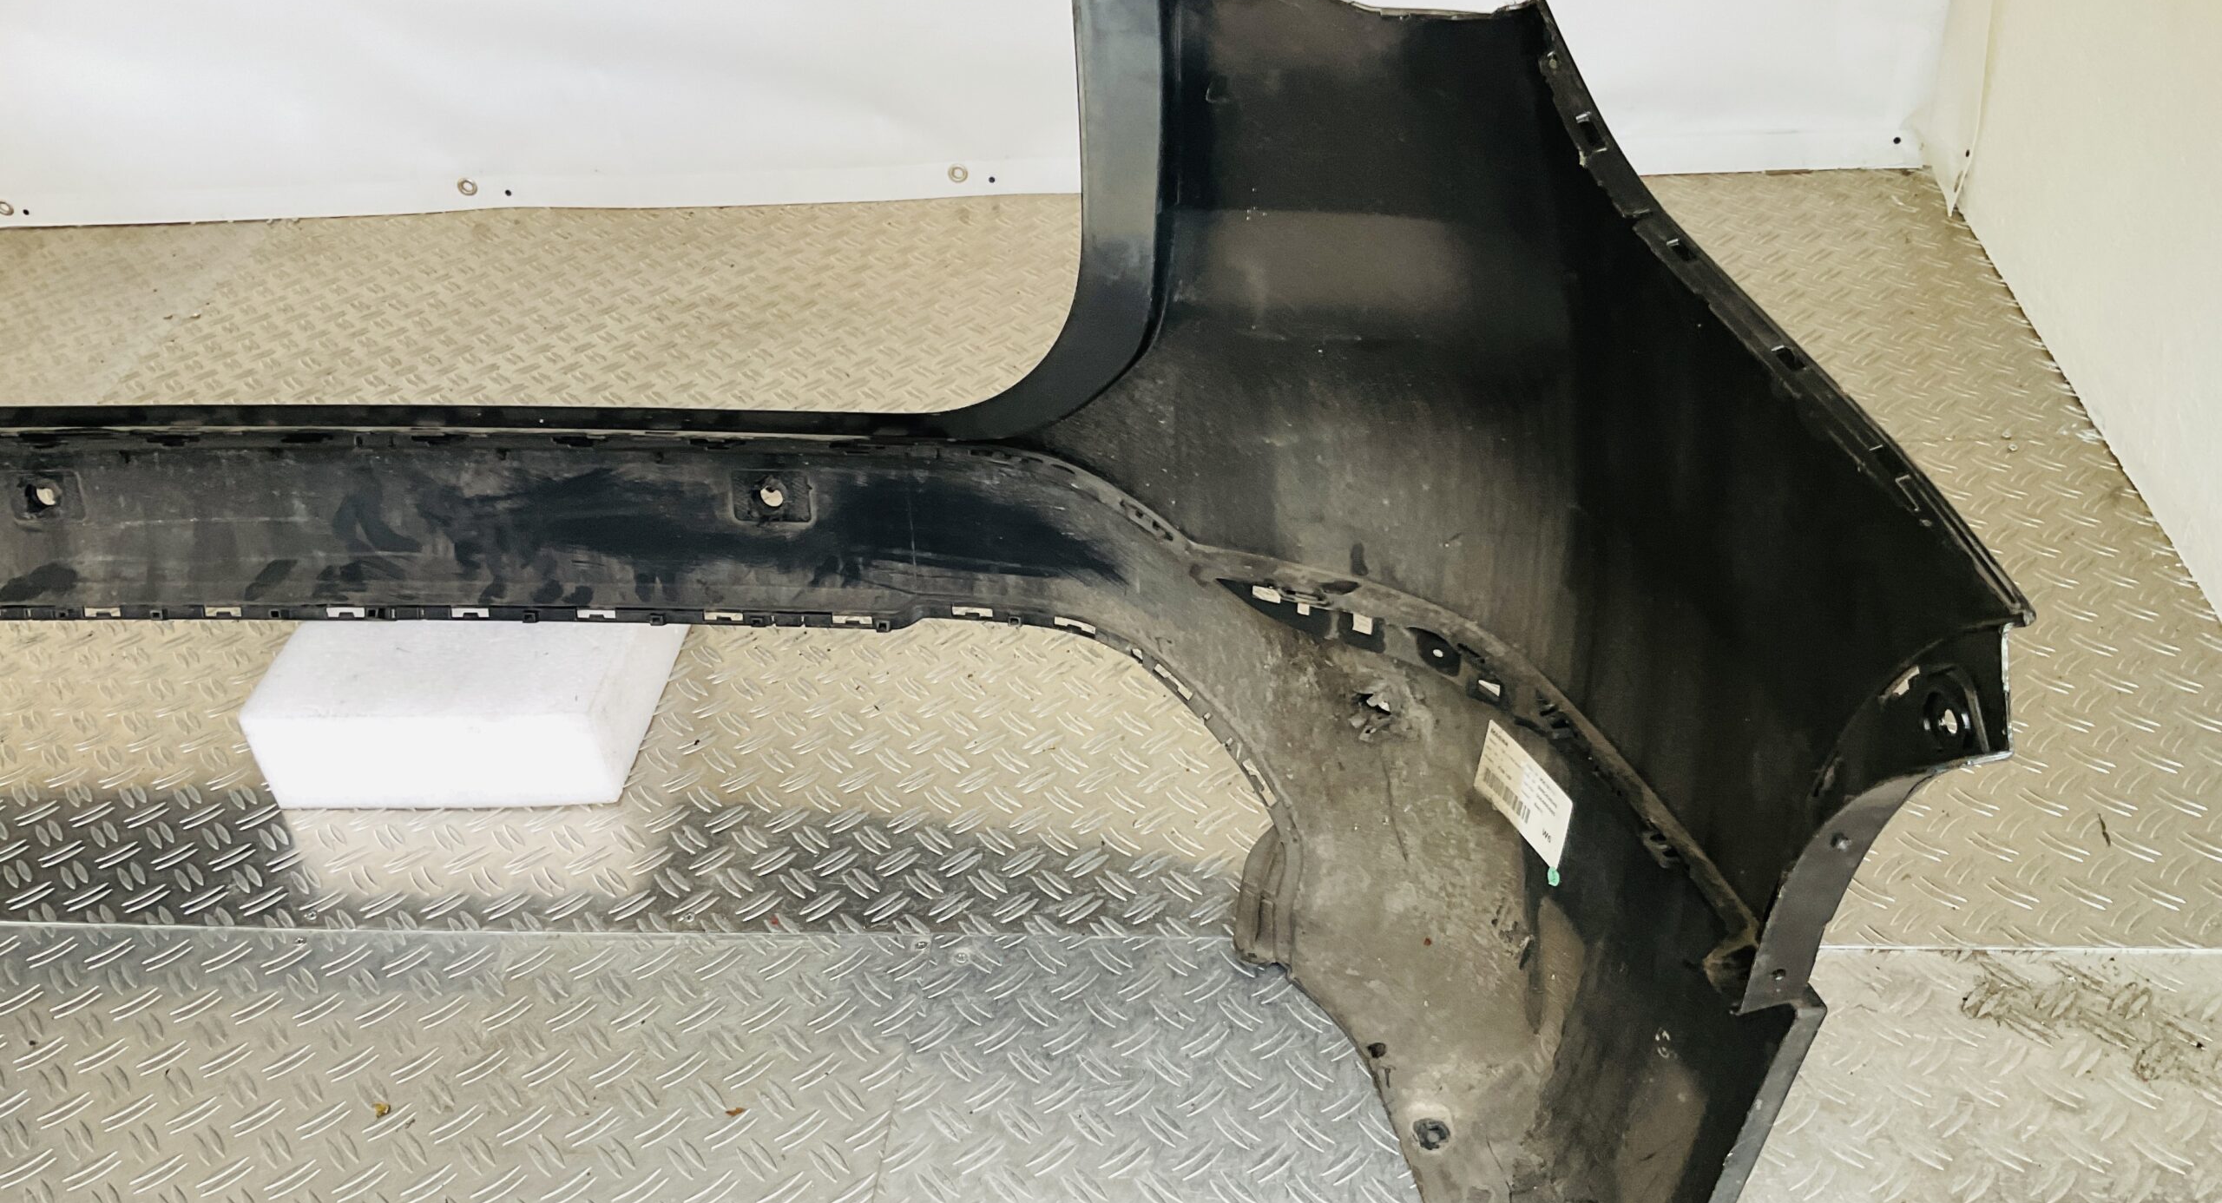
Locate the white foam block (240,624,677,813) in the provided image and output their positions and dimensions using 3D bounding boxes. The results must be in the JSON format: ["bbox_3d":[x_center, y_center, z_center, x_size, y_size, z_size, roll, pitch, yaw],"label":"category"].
[{"bbox_3d":[-0.465,0.036,1.393,0.247,0.081,0.257,-1,36,5],"label":"white foam block"}]

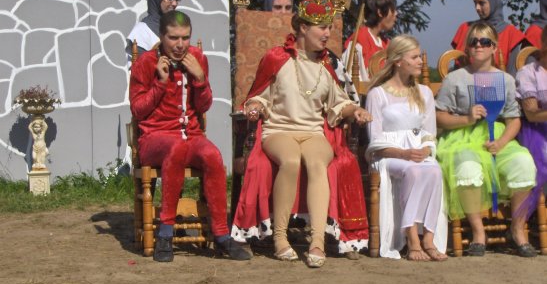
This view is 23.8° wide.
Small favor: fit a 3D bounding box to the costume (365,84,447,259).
[{"bbox_3d":[0.733,0.142,7.138,0.450,0.920,0.660,-1,3,-15],"label":"costume"}]

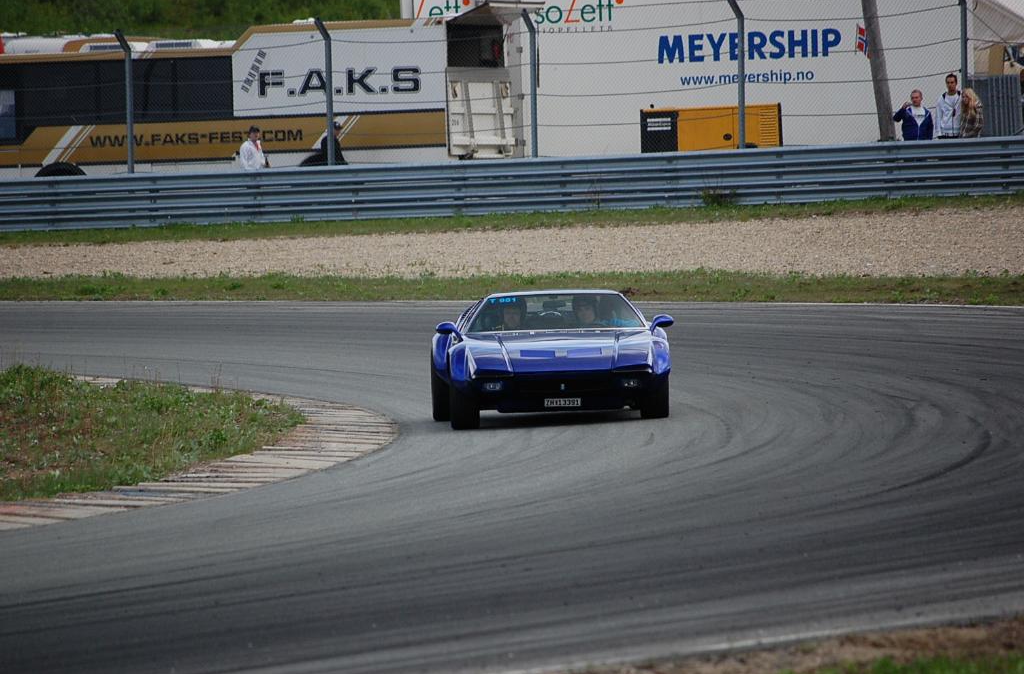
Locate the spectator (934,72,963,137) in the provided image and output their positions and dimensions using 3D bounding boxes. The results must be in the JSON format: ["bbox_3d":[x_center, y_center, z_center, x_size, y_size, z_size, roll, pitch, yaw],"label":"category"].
[{"bbox_3d":[6.865,-3.204,127.020,0.540,1.860,0.350,-2,1,-9],"label":"spectator"}]

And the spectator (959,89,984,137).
[{"bbox_3d":[7.254,-3.079,127.018,0.500,1.670,0.350,-1,1,27],"label":"spectator"}]

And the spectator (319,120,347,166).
[{"bbox_3d":[-3.143,-2.954,144.018,0.380,1.760,0.520,-1,2,37],"label":"spectator"}]

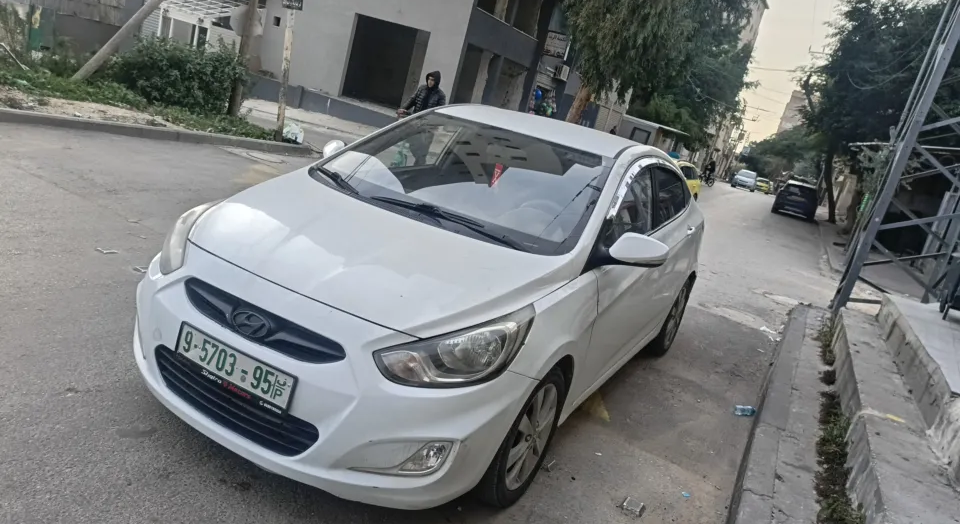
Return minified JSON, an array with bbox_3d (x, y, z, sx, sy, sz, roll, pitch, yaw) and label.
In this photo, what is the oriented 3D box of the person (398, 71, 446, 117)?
[{"bbox_3d":[-0.883,-2.148,10.400,0.700,1.650,0.620,1,19,-44],"label":"person"}]

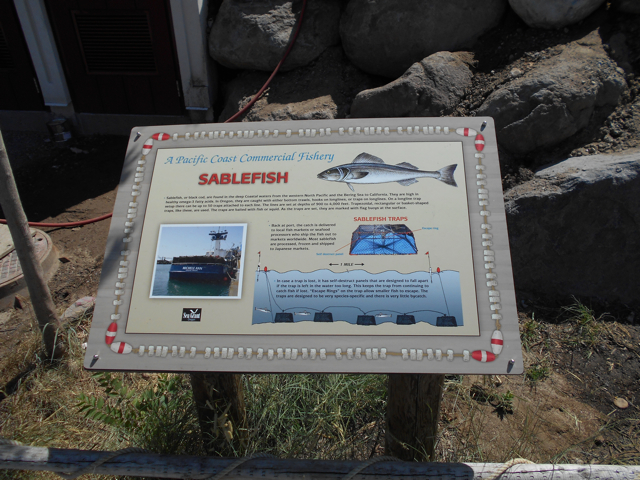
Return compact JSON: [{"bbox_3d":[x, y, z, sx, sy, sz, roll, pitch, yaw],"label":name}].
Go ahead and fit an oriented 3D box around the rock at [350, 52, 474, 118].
[{"bbox_3d":[0.720,-1.170,3.780,0.920,0.500,0.600,6,31,10],"label":"rock"}]

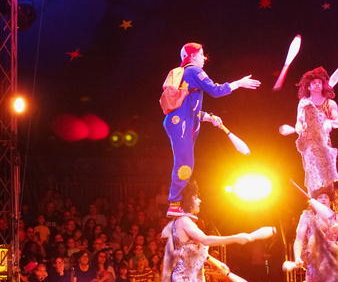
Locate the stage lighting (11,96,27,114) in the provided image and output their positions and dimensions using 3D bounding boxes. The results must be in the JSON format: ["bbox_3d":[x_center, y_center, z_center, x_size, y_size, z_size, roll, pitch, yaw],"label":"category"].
[{"bbox_3d":[-2.000,-0.475,8.700,0.190,0.240,0.250,0,9,-15],"label":"stage lighting"}]

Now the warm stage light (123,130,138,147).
[{"bbox_3d":[-0.829,-0.054,14.000,0.330,0.340,0.340,0,6,-6],"label":"warm stage light"}]

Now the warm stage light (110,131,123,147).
[{"bbox_3d":[-1.130,-0.054,14.000,0.280,0.330,0.320,0,6,-6],"label":"warm stage light"}]

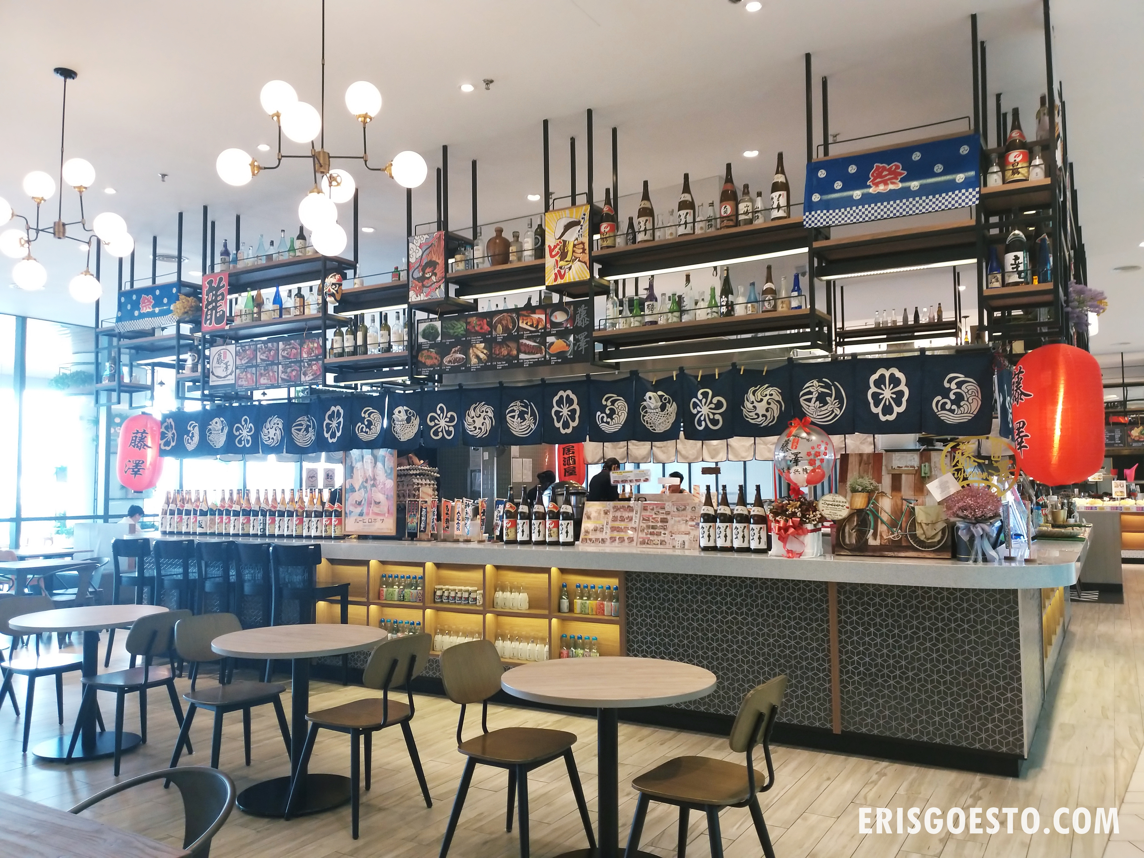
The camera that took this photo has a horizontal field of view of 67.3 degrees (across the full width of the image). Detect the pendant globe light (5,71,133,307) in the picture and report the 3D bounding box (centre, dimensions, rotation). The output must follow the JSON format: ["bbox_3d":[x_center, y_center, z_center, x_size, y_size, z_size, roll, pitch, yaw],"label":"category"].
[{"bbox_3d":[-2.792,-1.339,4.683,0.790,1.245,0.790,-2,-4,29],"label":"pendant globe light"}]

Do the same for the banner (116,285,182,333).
[{"bbox_3d":[-3.563,-1.031,7.230,0.835,0.330,0.030,-2,-5,30],"label":"banner"}]

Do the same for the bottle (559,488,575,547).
[{"bbox_3d":[-0.032,0.581,5.801,0.105,0.397,0.105,0,-4,0],"label":"bottle"}]

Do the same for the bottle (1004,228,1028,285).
[{"bbox_3d":[2.111,-0.853,4.077,0.105,0.395,0.105,-3,-4,38],"label":"bottle"}]

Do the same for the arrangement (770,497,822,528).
[{"bbox_3d":[1.308,0.488,5.020,0.290,0.190,0.260,-2,-4,29],"label":"arrangement"}]

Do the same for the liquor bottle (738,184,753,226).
[{"bbox_3d":[0.980,-1.241,4.820,0.080,0.276,0.080,-2,-4,29],"label":"liquor bottle"}]

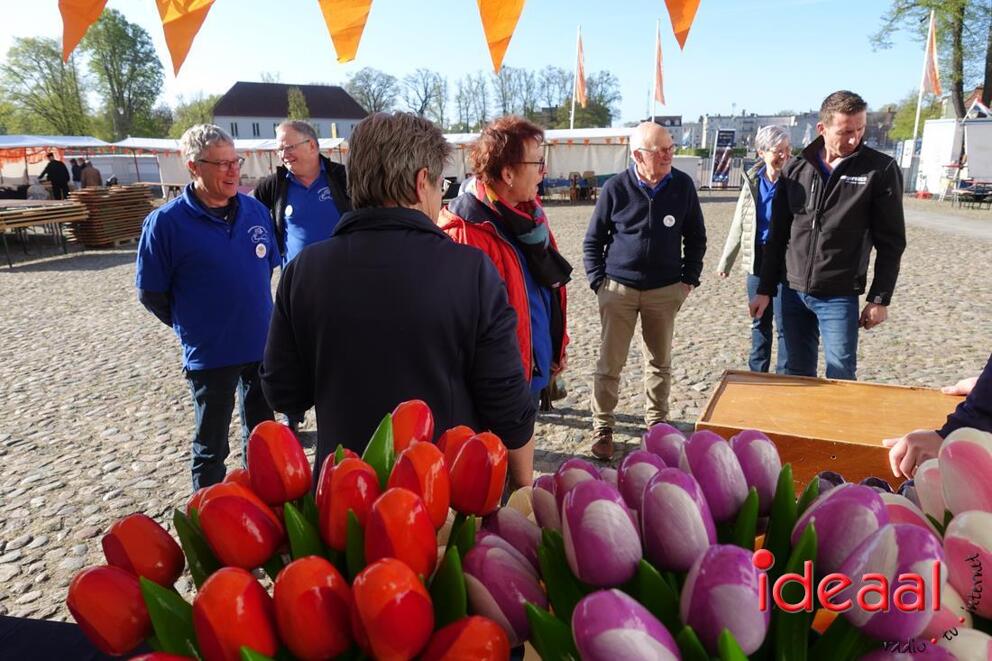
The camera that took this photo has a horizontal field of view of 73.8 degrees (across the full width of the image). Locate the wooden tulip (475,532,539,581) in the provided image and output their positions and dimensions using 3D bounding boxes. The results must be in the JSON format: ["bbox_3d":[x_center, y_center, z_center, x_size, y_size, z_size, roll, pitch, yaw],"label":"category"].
[{"bbox_3d":[0.011,0.203,0.530,0.054,0.077,0.054,-24,-8,0],"label":"wooden tulip"}]

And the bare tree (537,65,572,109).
[{"bbox_3d":[9.419,-34.271,104.666,5.300,14.056,5.300,0,15,0],"label":"bare tree"}]

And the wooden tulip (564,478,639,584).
[{"bbox_3d":[0.077,0.147,0.480,0.054,0.077,0.054,-8,-6,0],"label":"wooden tulip"}]

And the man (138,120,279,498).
[{"bbox_3d":[-1.111,0.059,2.629,0.420,1.678,0.560,9,18,31],"label":"man"}]

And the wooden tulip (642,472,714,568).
[{"bbox_3d":[0.146,0.150,0.525,0.054,0.077,0.054,-6,-5,0],"label":"wooden tulip"}]

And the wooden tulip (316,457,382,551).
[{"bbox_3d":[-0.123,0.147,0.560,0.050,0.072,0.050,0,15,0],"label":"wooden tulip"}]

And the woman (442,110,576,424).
[{"bbox_3d":[0.057,0.109,2.414,0.420,1.696,0.500,6,16,21],"label":"woman"}]

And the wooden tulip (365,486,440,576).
[{"bbox_3d":[-0.073,0.160,0.518,0.054,0.077,0.054,-6,-4,0],"label":"wooden tulip"}]

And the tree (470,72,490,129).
[{"bbox_3d":[-2.171,-29.680,95.682,4.000,15.000,4.000,0,14,0],"label":"tree"}]

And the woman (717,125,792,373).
[{"bbox_3d":[1.599,-0.328,3.954,0.530,1.726,0.360,3,16,12],"label":"woman"}]

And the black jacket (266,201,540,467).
[{"bbox_3d":[-0.204,0.057,1.478,0.550,0.660,0.360,3,16,10],"label":"black jacket"}]

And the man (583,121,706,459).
[{"bbox_3d":[0.789,-0.199,3.491,0.620,1.722,0.380,2,15,7],"label":"man"}]

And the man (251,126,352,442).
[{"bbox_3d":[-1.086,-0.246,3.749,0.560,1.770,0.360,-3,14,-10],"label":"man"}]

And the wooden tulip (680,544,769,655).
[{"bbox_3d":[0.160,0.187,0.460,0.054,0.077,0.054,-4,-11,0],"label":"wooden tulip"}]

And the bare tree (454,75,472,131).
[{"bbox_3d":[-5.392,-33.568,104.859,2.900,12.597,2.900,0,15,0],"label":"bare tree"}]

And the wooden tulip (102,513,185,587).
[{"bbox_3d":[-0.316,0.199,0.594,0.054,0.077,0.054,-28,11,0],"label":"wooden tulip"}]

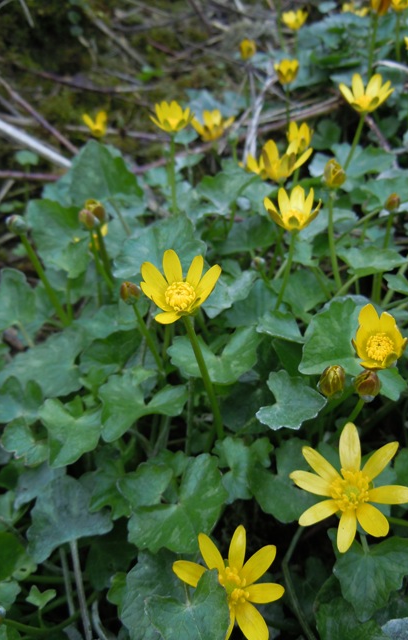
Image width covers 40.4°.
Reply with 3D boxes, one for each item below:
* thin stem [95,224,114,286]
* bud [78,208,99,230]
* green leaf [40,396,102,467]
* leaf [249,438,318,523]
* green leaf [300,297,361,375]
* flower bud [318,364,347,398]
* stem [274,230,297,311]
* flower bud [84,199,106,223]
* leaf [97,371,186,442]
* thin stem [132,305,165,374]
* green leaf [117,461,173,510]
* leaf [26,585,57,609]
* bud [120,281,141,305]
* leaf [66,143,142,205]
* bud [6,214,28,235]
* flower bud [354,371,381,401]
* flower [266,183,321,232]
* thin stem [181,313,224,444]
[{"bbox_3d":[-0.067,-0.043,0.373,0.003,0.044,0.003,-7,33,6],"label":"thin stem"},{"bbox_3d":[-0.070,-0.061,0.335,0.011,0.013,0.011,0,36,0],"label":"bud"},{"bbox_3d":[-0.052,0.044,0.217,0.026,0.009,0.029,12,60,-2],"label":"green leaf"},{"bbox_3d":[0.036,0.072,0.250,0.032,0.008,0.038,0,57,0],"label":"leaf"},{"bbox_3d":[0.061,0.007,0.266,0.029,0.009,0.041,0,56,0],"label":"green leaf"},{"bbox_3d":[0.049,0.024,0.212,0.010,0.013,0.010,0,26,0],"label":"flower bud"},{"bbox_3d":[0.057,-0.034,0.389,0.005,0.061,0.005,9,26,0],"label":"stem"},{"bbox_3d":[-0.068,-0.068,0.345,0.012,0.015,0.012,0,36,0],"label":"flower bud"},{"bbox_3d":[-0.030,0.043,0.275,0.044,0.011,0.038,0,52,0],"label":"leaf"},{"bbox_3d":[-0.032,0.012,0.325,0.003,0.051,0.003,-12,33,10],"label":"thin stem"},{"bbox_3d":[-0.021,0.059,0.198,0.021,0.006,0.019,12,56,5],"label":"green leaf"},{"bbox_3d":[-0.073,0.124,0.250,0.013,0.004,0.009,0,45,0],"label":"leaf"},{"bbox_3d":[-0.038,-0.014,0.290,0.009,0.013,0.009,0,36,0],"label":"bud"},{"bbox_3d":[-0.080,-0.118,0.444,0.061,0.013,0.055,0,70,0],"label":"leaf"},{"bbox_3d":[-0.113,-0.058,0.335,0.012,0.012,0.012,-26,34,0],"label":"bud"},{"bbox_3d":[0.062,0.025,0.212,0.010,0.013,0.010,-4,26,0],"label":"flower bud"},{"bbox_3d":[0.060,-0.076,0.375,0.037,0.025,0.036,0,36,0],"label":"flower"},{"bbox_3d":[0.001,0.027,0.235,0.003,0.065,0.003,-15,27,0],"label":"thin stem"}]

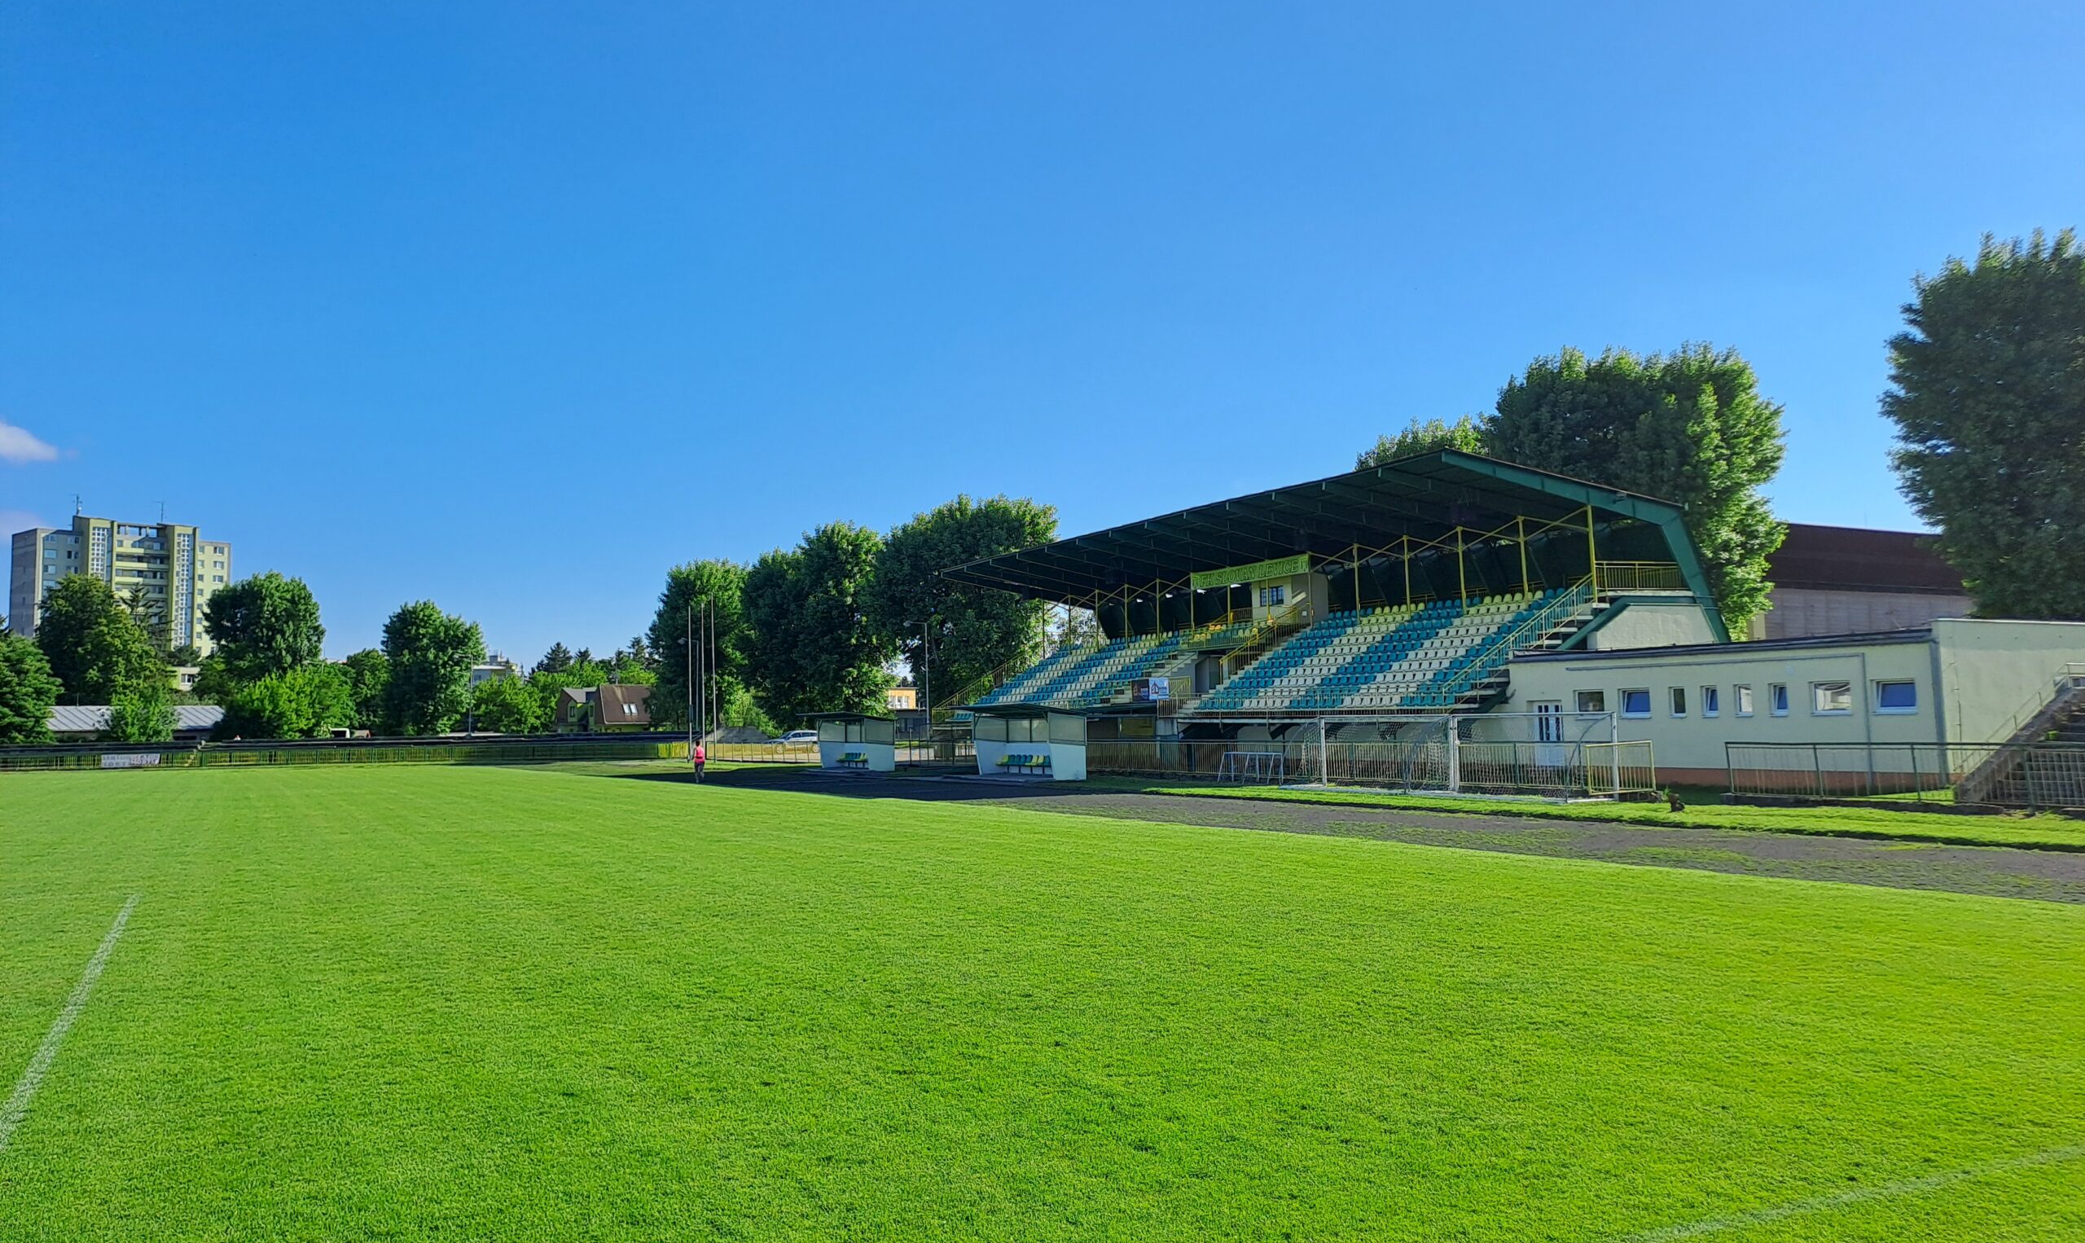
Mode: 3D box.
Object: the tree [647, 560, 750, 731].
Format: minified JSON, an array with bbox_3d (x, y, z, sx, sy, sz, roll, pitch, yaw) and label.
[{"bbox_3d":[-35.822,3.555,156.272,11.200,19.900,11.200,0,-4,-13],"label":"tree"}]

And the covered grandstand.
[{"bbox_3d":[10.278,1.594,71.479,15.500,11.200,41.500,2,-5,-28],"label":"covered grandstand"}]

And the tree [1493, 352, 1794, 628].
[{"bbox_3d":[28.172,-3.146,70.275,13.500,19.800,13.500,-2,-5,22],"label":"tree"}]

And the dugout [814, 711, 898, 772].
[{"bbox_3d":[-10.100,6.212,77.281,2.500,2.850,6.800,2,-5,-28],"label":"dugout"}]

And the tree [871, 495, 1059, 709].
[{"bbox_3d":[-6.038,0.217,116.264,14.000,20.110,14.000,0,-4,-3],"label":"tree"}]

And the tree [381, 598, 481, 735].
[{"bbox_3d":[-62.412,5.458,153.042,10.920,15.450,10.380,2,-5,-22],"label":"tree"}]

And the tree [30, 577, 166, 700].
[{"bbox_3d":[-96.739,4.584,154.313,13.000,18.780,13.000,2,-5,-32],"label":"tree"}]

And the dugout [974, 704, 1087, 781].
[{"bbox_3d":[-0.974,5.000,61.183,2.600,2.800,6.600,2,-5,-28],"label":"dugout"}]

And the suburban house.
[{"bbox_3d":[-51.662,11.280,177.709,12.000,7.950,10.000,0,-4,-11],"label":"suburban house"}]

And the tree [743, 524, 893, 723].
[{"bbox_3d":[-17.545,1.376,117.251,11.640,17.990,9.900,1,-5,-9],"label":"tree"}]

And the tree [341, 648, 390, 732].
[{"bbox_3d":[-63.775,7.622,141.627,6.000,10.200,6.000,1,-5,-24],"label":"tree"}]

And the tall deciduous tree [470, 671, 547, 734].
[{"bbox_3d":[-53.168,8.938,149.760,8.110,8.000,7.710,2,-5,-19],"label":"tall deciduous tree"}]

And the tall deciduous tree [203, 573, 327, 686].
[{"bbox_3d":[-72.721,3.825,140.130,11.810,16.690,11.220,2,-5,-27],"label":"tall deciduous tree"}]

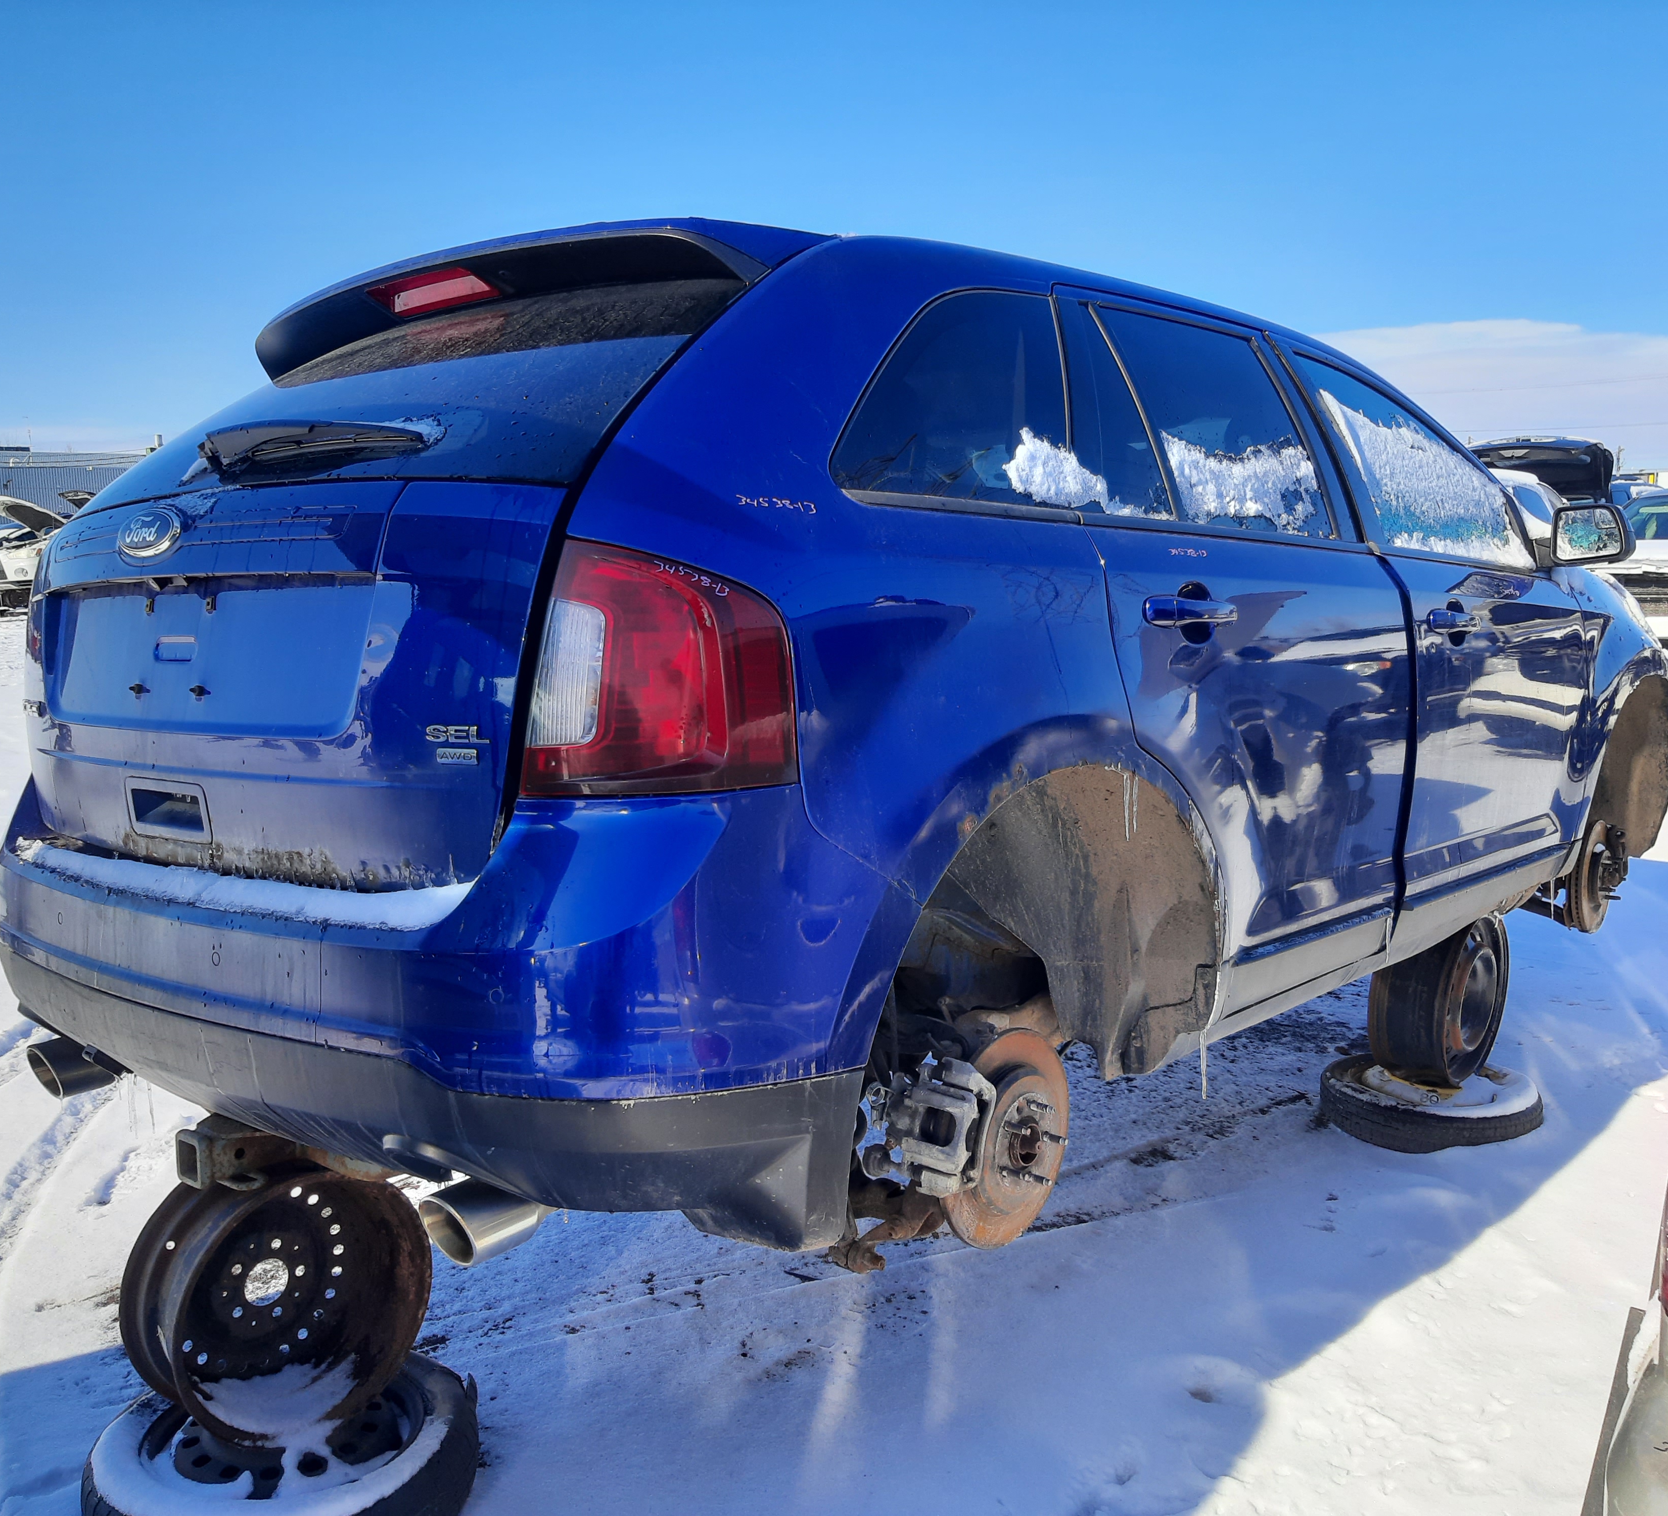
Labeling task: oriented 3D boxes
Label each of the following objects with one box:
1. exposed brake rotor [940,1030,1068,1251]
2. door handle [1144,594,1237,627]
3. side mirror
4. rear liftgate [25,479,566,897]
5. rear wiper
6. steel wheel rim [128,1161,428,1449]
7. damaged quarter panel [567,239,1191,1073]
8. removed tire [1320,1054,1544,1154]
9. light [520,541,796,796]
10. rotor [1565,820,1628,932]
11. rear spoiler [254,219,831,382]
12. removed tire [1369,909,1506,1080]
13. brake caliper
[{"bbox_3d":[0.263,0.549,2.193,0.065,0.316,0.316,3,7,41],"label":"exposed brake rotor"},{"bbox_3d":[0.528,-0.215,2.251,0.048,0.047,0.265,3,6,42],"label":"door handle"},{"bbox_3d":[1.775,-0.518,3.534,0.200,0.150,0.120,3,6,42],"label":"side mirror"},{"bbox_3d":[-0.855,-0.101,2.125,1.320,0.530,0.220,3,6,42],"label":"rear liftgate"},{"bbox_3d":[-0.689,-0.405,1.983,0.460,0.065,0.075,2,6,35],"label":"rear wiper"},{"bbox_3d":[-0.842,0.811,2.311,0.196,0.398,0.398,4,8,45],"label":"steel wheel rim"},{"bbox_3d":[0.096,-0.203,2.025,0.340,1.130,1.060,3,7,41],"label":"damaged quarter panel"},{"bbox_3d":[1.528,0.878,3.880,0.540,0.120,0.540,-1,7,0],"label":"removed tire"},{"bbox_3d":[-0.195,-0.103,1.677,0.280,0.285,0.210,3,6,42],"label":"light"},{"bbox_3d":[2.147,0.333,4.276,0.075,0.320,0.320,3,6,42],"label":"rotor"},{"bbox_3d":[-0.526,-0.752,2.480,1.280,0.190,0.380,3,7,41],"label":"rear spoiler"},{"bbox_3d":[1.493,0.574,3.736,0.185,0.430,0.430,10,12,41],"label":"removed tire"},{"bbox_3d":[0.131,0.527,2.119,0.168,0.173,0.115,3,7,41],"label":"brake caliper"}]

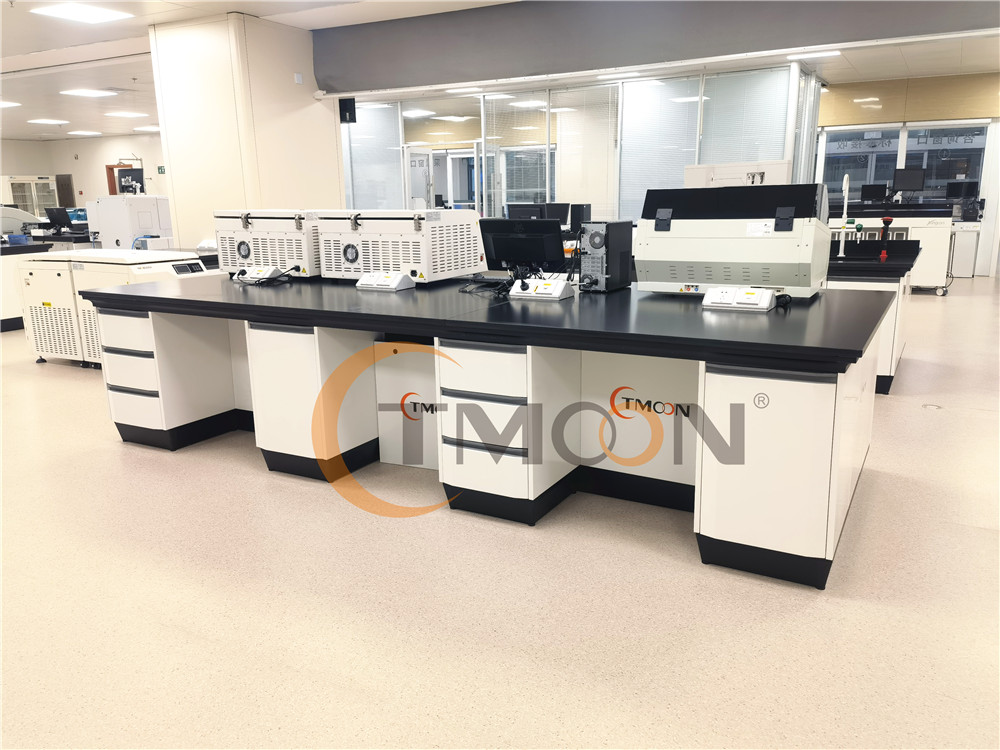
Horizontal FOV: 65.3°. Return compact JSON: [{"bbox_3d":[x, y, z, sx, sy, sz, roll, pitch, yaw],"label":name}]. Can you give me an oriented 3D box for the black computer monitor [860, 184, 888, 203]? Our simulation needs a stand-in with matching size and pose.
[{"bbox_3d":[5.605,-2.699,11.676,0.370,0.260,0.120,6,15,29],"label":"black computer monitor"}]

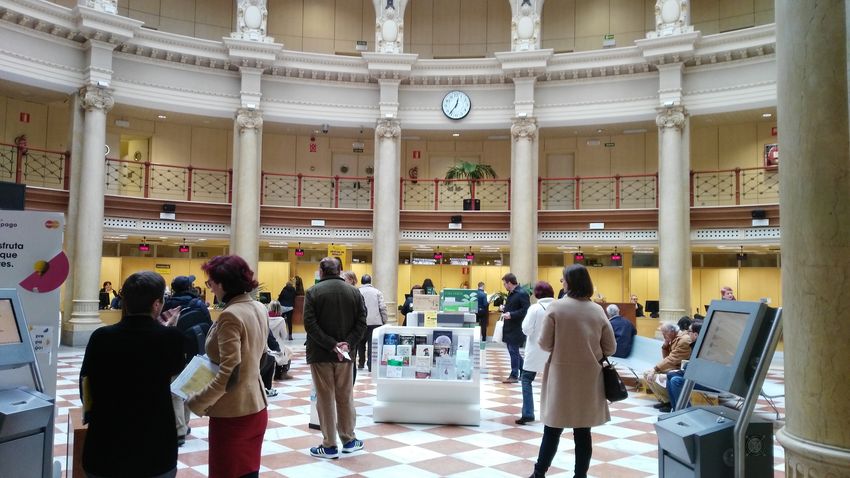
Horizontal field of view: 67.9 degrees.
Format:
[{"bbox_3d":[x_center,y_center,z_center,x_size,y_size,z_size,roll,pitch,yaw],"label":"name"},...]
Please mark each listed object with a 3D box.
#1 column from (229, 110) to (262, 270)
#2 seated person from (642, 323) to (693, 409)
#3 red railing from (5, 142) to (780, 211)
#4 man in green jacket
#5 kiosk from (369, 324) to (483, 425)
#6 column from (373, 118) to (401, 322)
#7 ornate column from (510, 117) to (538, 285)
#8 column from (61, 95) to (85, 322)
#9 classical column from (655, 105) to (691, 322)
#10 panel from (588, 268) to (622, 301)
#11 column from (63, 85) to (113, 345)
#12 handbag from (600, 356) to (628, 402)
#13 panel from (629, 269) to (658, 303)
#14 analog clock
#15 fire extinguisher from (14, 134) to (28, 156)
[{"bbox_3d":[-4.721,-0.327,16.815,0.780,6.000,0.900,2,-4,-18],"label":"column"},{"bbox_3d":[3.170,1.629,8.107,0.760,1.150,0.520,2,-4,-12],"label":"seated person"},{"bbox_3d":[-0.633,-1.414,16.397,18.700,0.970,3.500,1,-4,-1],"label":"red railing"},{"bbox_3d":[-0.818,1.038,5.718,0.530,1.750,0.400,2,-4,-13],"label":"man in green jacket"},{"bbox_3d":[0.064,1.524,7.261,1.140,1.040,0.750,1,-4,5],"label":"kiosk"},{"bbox_3d":[-1.069,-0.248,17.355,0.750,6.030,0.820,1,-4,-4],"label":"column"},{"bbox_3d":[2.655,-0.204,17.068,0.750,6.030,0.820,0,-4,12],"label":"ornate column"},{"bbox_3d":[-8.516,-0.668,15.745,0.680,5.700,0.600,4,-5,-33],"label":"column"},{"bbox_3d":[6.193,-0.236,15.813,0.750,6.030,0.820,-1,-5,28],"label":"classical column"},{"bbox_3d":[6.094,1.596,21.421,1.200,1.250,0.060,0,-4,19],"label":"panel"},{"bbox_3d":[-7.885,-0.550,14.893,0.750,6.030,0.820,4,-5,-36],"label":"column"},{"bbox_3d":[1.511,1.120,5.030,0.140,0.350,0.280,-12,-5,39],"label":"handbag"},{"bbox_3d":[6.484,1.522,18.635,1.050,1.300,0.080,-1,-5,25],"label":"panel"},{"bbox_3d":[0.907,-3.812,18.002,0.830,0.830,0.100,1,-4,5],"label":"analog clock"},{"bbox_3d":[-10.003,-2.316,15.642,0.270,0.520,0.200,5,-6,-41],"label":"fire extinguisher"}]

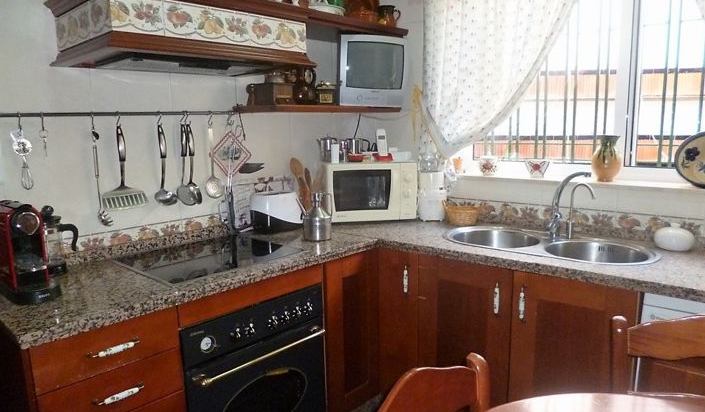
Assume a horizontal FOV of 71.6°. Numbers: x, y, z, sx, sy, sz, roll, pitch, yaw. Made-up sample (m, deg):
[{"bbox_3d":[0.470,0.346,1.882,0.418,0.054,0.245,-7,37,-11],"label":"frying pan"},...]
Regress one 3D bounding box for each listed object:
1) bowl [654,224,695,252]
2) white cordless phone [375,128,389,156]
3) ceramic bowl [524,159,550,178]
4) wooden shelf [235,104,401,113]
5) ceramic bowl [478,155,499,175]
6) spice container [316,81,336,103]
[{"bbox_3d":[1.222,0.109,1.849,0.128,0.095,0.128,7,13,43],"label":"bowl"},{"bbox_3d":[0.162,-0.347,2.680,0.055,0.150,0.040,-3,-2,-10],"label":"white cordless phone"},{"bbox_3d":[0.912,-0.186,2.401,0.118,0.090,0.115,7,12,43],"label":"ceramic bowl"},{"bbox_3d":[-0.142,-0.485,2.471,0.853,0.028,0.288,-11,13,-44],"label":"wooden shelf"},{"bbox_3d":[0.694,-0.208,2.479,0.100,0.097,0.100,7,13,43],"label":"ceramic bowl"},{"bbox_3d":[-0.127,-0.549,2.418,0.090,0.118,0.090,-3,9,-11],"label":"spice container"}]

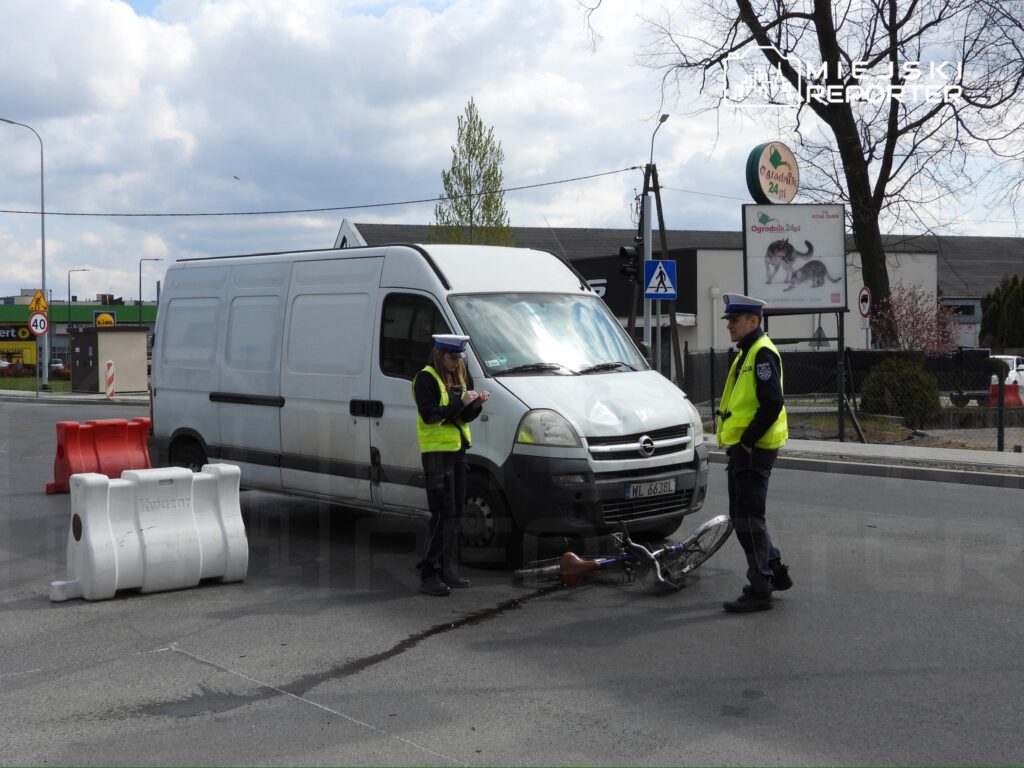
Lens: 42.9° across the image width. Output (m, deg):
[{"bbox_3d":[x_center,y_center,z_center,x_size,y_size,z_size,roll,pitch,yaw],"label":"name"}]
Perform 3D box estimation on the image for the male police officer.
[{"bbox_3d":[1.440,0.398,7.765,0.440,1.880,0.510,-1,3,-17],"label":"male police officer"}]

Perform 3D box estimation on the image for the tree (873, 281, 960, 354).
[{"bbox_3d":[9.634,-0.853,30.988,2.100,3.100,2.000,0,2,0],"label":"tree"}]

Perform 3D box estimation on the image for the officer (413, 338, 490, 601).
[{"bbox_3d":[-0.399,0.506,8.243,0.430,1.640,0.470,2,3,37],"label":"officer"}]

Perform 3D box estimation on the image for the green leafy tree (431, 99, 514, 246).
[{"bbox_3d":[-1.062,-3.438,34.921,2.300,8.160,2.300,0,2,0],"label":"green leafy tree"}]

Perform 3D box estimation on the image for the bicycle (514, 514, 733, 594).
[{"bbox_3d":[0.718,1.079,8.551,1.580,0.480,0.840,-5,-2,-19],"label":"bicycle"}]

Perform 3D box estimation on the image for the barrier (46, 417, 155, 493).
[{"bbox_3d":[-4.607,0.800,14.604,1.160,0.770,0.410,-1,2,-40],"label":"barrier"}]

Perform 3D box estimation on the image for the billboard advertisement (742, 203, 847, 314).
[{"bbox_3d":[4.283,-1.892,19.700,1.750,1.650,0.150,-1,2,-19],"label":"billboard advertisement"}]

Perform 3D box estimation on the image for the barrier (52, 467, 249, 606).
[{"bbox_3d":[-2.363,0.921,8.496,1.140,0.790,0.470,-2,3,-36],"label":"barrier"}]

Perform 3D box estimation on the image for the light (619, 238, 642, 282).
[{"bbox_3d":[1.856,-1.918,20.300,0.330,0.660,0.250,-1,2,-33],"label":"light"}]

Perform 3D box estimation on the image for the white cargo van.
[{"bbox_3d":[-0.945,-0.031,11.208,1.990,2.430,5.790,-3,4,-41],"label":"white cargo van"}]

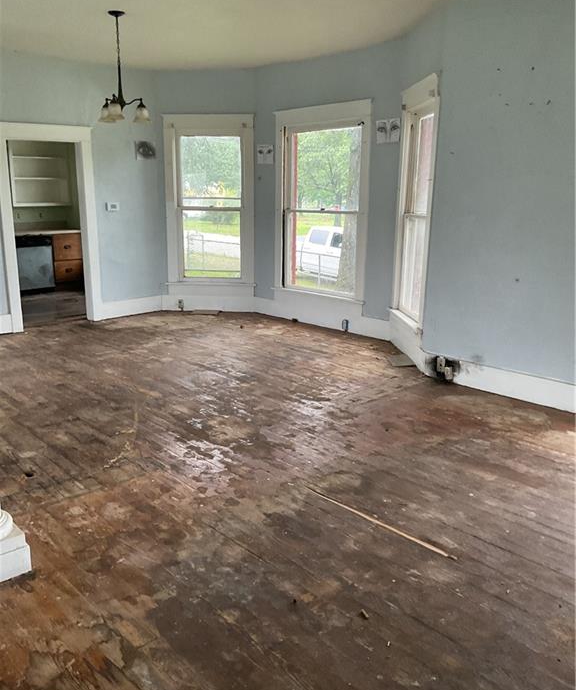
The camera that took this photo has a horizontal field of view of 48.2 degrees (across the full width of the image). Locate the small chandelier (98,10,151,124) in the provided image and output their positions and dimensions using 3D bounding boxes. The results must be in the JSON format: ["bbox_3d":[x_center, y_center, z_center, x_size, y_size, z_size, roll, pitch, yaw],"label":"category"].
[{"bbox_3d":[-1.460,-2.442,5.653,0.460,0.895,0.460,-3,13,-14],"label":"small chandelier"}]

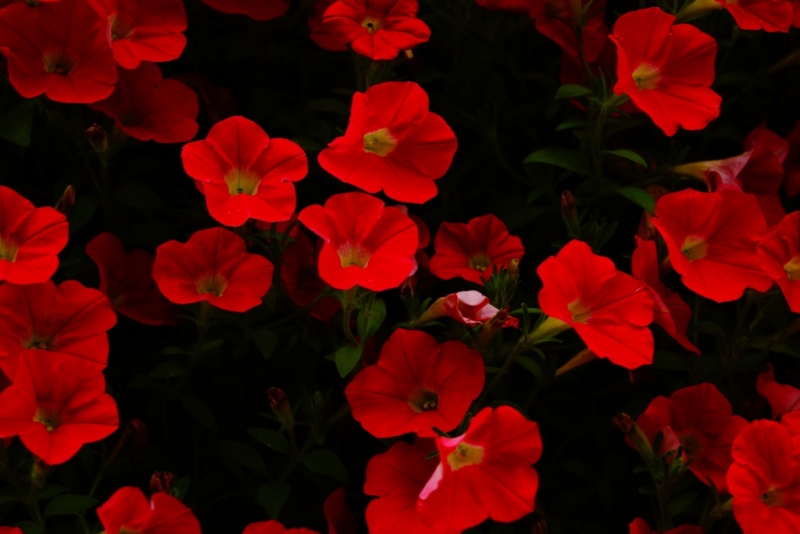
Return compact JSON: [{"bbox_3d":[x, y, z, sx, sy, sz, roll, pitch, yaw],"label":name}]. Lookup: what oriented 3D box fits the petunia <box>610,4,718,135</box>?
[{"bbox_3d":[0.129,-0.096,0.800,0.060,0.063,0.038,-14,-6,-26],"label":"petunia"}]

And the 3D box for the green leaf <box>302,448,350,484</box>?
[{"bbox_3d":[-0.040,0.108,0.880,0.027,0.006,0.018,29,48,20],"label":"green leaf"}]

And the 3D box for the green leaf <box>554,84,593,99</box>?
[{"bbox_3d":[0.095,-0.096,0.890,0.021,0.005,0.012,-9,31,-20],"label":"green leaf"}]

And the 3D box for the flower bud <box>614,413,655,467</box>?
[{"bbox_3d":[0.126,0.092,0.870,0.010,0.032,0.010,-36,9,-7],"label":"flower bud"}]

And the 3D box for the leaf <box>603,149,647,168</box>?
[{"bbox_3d":[0.123,-0.059,0.890,0.026,0.005,0.011,21,25,18],"label":"leaf"}]

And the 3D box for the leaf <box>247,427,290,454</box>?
[{"bbox_3d":[-0.070,0.093,0.870,0.025,0.006,0.014,25,47,16],"label":"leaf"}]

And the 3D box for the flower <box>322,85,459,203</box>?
[{"bbox_3d":[-0.006,-0.065,0.850,0.072,0.064,0.036,0,-14,-23],"label":"flower"}]

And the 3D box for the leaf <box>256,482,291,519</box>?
[{"bbox_3d":[-0.069,0.127,0.880,0.018,0.006,0.021,0,56,0],"label":"leaf"}]

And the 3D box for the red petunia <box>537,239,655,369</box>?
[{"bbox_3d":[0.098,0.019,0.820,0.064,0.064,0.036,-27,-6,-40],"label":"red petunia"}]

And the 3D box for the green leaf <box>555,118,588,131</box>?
[{"bbox_3d":[0.092,-0.076,0.870,0.019,0.004,0.010,-9,32,-15],"label":"green leaf"}]

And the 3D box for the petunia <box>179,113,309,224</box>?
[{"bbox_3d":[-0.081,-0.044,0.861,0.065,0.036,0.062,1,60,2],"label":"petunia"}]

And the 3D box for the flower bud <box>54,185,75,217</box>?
[{"bbox_3d":[-0.182,-0.036,0.880,0.009,0.018,0.009,22,21,-4],"label":"flower bud"}]

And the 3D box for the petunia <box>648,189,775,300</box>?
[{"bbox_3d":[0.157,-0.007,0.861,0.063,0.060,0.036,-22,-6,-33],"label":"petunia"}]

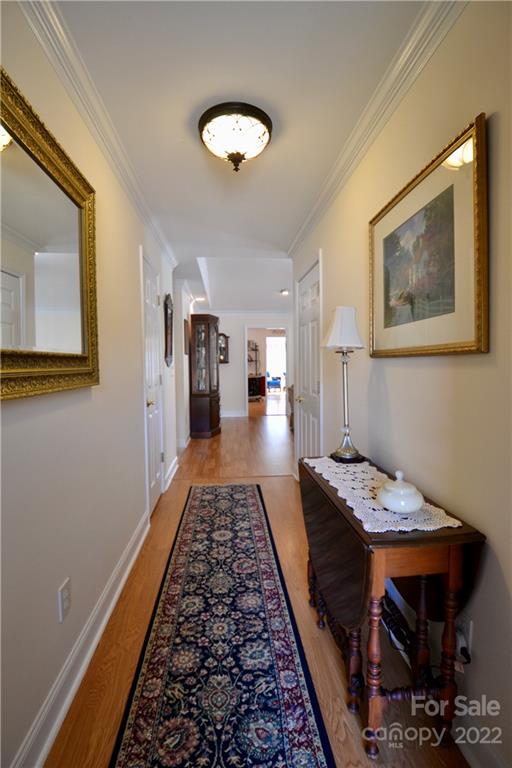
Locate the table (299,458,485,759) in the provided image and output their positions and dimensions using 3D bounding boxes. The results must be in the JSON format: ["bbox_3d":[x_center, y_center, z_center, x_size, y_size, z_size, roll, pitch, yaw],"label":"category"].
[{"bbox_3d":[0.434,0.759,1.298,0.335,0.705,0.825,-1,3,-6],"label":"table"}]

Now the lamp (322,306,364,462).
[{"bbox_3d":[0.459,0.003,1.639,0.205,0.765,0.205,-1,3,-6],"label":"lamp"}]

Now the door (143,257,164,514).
[{"bbox_3d":[-0.892,0.035,2.717,0.040,2.030,0.620,-1,3,-6],"label":"door"}]

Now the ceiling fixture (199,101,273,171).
[{"bbox_3d":[-0.098,-1.201,1.612,0.370,0.250,0.370,-1,3,-6],"label":"ceiling fixture"}]

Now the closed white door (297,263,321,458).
[{"bbox_3d":[0.499,0.006,2.962,0.040,2.030,0.750,-1,3,-6],"label":"closed white door"}]

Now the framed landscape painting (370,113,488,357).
[{"bbox_3d":[0.581,-0.423,1.188,0.030,0.645,0.650,-1,3,-6],"label":"framed landscape painting"}]

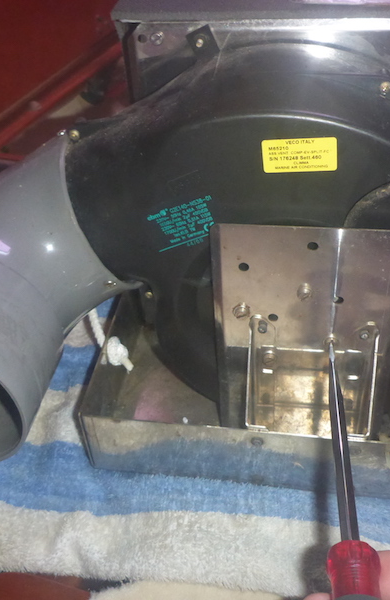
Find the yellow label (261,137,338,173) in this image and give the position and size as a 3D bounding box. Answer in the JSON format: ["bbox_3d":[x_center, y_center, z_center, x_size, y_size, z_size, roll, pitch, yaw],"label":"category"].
[{"bbox_3d":[0.047,-0.065,0.291,0.033,0.017,0.001,0,38,12],"label":"yellow label"}]

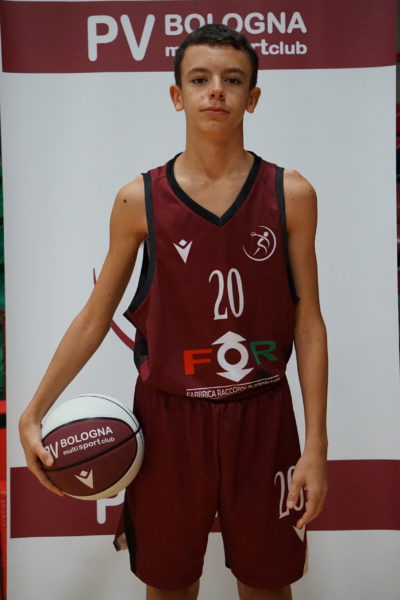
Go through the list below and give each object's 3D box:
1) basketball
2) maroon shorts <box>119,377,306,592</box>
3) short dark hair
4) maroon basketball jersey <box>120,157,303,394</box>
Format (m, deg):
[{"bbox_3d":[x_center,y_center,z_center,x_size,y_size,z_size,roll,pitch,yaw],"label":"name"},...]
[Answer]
[{"bbox_3d":[-0.223,0.306,2.830,0.220,0.220,0.220,-1,2,0],"label":"basketball"},{"bbox_3d":[0.024,0.386,2.890,0.385,0.435,0.270,-1,2,-6],"label":"maroon shorts"},{"bbox_3d":[0.035,-0.505,2.880,0.172,0.145,0.195,-1,2,-2],"label":"short dark hair"},{"bbox_3d":[0.025,-0.050,2.890,0.350,0.530,0.245,-1,2,-8],"label":"maroon basketball jersey"}]

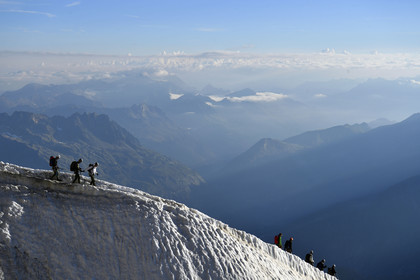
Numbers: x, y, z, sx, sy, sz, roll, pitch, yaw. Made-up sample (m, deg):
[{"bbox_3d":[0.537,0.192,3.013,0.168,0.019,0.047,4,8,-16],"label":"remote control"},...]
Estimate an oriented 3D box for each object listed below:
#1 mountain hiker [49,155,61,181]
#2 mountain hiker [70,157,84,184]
[{"bbox_3d":[-10.392,1.899,55.000,0.850,1.740,0.600,-2,7,-13],"label":"mountain hiker"},{"bbox_3d":[-9.073,2.153,56.000,0.950,1.710,0.620,-2,7,-13],"label":"mountain hiker"}]

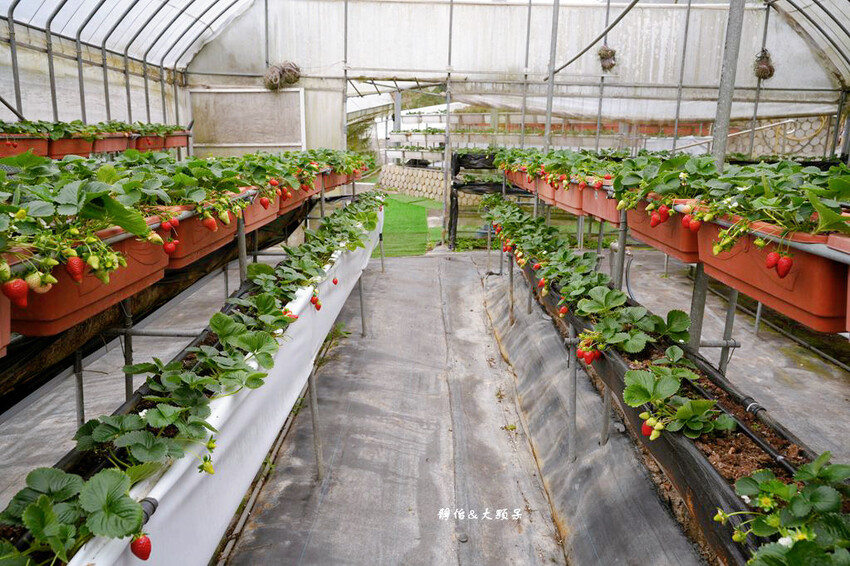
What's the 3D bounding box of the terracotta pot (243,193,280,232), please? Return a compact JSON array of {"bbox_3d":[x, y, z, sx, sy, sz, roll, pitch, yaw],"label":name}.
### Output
[{"bbox_3d":[-0.771,-0.330,2.749,0.250,0.183,0.670,1,13,0],"label":"terracotta pot"}]

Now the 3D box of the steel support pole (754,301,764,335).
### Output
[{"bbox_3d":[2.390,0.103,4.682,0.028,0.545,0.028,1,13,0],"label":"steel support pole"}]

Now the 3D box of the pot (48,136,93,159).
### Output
[{"bbox_3d":[-2.988,-1.127,5.373,0.260,0.200,0.690,2,12,0],"label":"pot"}]

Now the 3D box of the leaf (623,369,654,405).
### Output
[{"bbox_3d":[0.485,0.239,1.500,0.073,0.055,0.060,6,13,19],"label":"leaf"}]

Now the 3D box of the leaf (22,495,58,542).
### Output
[{"bbox_3d":[-0.606,0.371,1.042,0.057,0.050,0.060,-3,13,-21],"label":"leaf"}]

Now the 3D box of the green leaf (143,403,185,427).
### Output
[{"bbox_3d":[-0.532,0.273,1.350,0.083,0.040,0.065,-3,13,-22],"label":"green leaf"}]

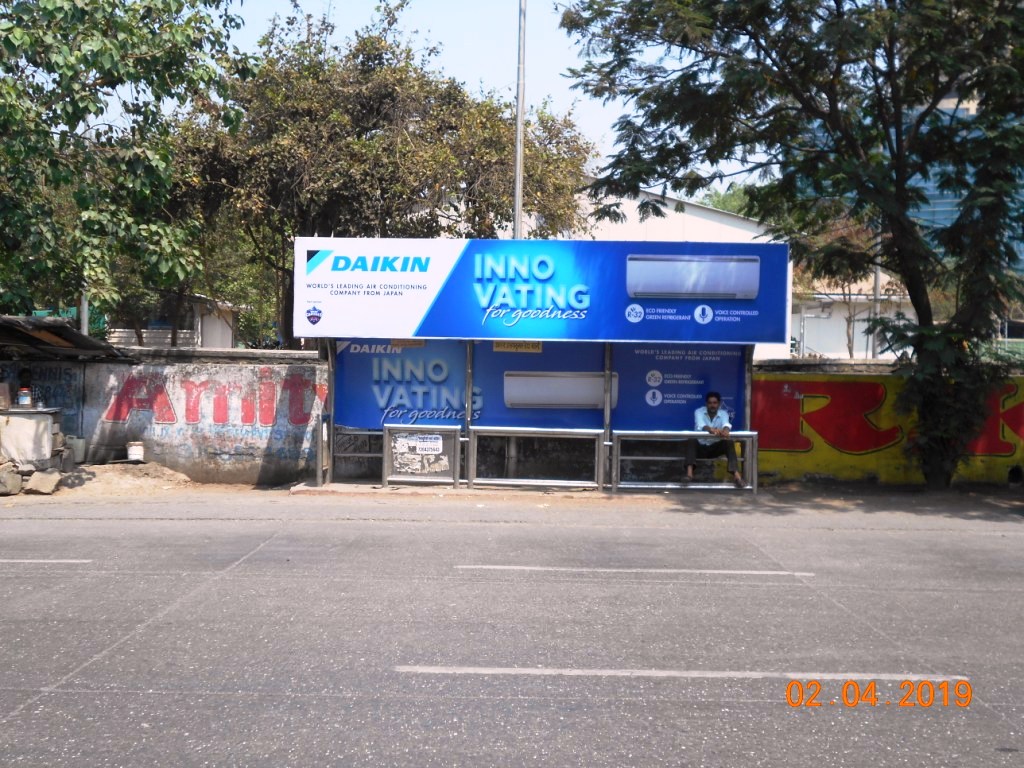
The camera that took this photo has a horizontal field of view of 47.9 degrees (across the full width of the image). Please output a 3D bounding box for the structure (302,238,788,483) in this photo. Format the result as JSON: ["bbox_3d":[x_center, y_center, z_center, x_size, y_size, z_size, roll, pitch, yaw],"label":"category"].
[{"bbox_3d":[0.380,-0.220,15.350,6.250,3.200,1.500,1,0,0],"label":"structure"}]

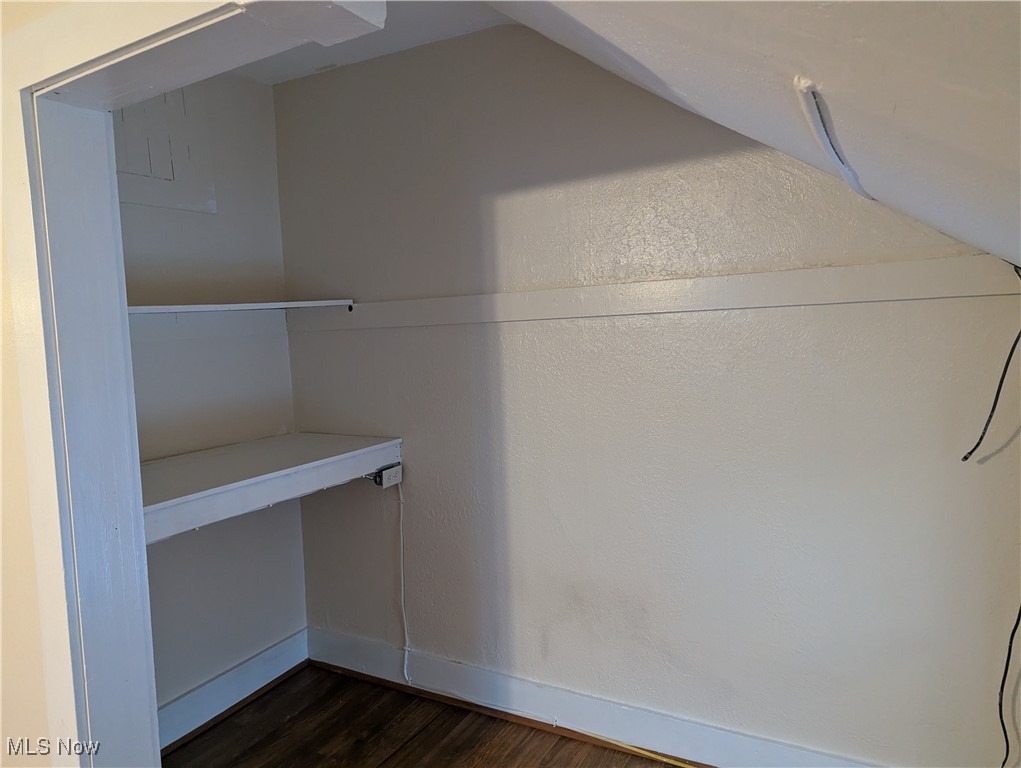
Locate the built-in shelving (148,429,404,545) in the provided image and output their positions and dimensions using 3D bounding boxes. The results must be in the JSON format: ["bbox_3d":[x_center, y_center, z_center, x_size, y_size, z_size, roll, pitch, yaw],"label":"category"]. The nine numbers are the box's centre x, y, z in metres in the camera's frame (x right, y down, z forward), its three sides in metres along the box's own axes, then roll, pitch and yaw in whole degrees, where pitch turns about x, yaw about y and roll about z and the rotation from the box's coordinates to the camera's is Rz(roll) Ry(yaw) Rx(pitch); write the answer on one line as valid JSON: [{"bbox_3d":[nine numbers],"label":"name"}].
[{"bbox_3d":[-0.861,0.283,2.173,0.542,0.091,1.105,0,4,26],"label":"built-in shelving"}]

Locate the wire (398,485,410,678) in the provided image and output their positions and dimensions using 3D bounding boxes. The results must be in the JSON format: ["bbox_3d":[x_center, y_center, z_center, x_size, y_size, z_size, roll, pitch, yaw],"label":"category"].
[{"bbox_3d":[-0.384,0.731,2.571,0.032,0.748,0.020,0,5,30],"label":"wire"}]

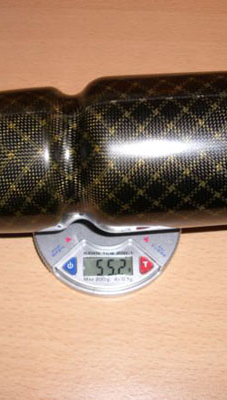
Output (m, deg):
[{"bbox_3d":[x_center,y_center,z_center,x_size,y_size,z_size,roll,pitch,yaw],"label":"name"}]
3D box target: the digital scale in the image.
[{"bbox_3d":[-0.004,0.013,0.317,0.080,0.016,0.080,0,68,1],"label":"digital scale"}]

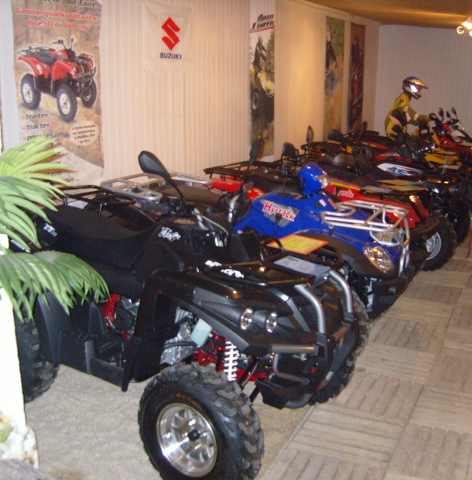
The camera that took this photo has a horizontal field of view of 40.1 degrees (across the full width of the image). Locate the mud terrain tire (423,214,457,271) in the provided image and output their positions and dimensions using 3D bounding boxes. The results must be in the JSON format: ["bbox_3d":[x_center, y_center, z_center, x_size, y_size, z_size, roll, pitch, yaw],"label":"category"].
[{"bbox_3d":[1.792,-0.001,5.881,0.540,0.540,0.210,9,17,34],"label":"mud terrain tire"}]

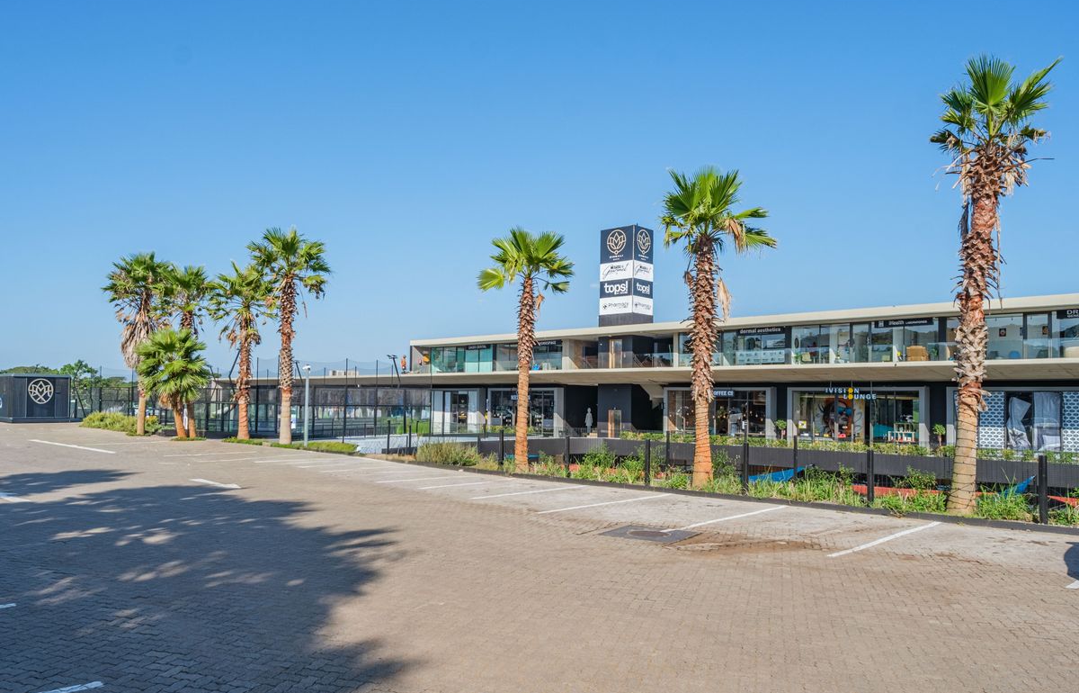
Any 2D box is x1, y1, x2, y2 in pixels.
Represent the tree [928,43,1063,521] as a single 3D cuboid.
[{"bbox_3d":[8.277,-1.197,12.957,2.360,8.306,2.289,1,-4,0],"label":"tree"}]

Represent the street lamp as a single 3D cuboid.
[{"bbox_3d":[-9.242,2.345,28.600,0.340,3.226,0.340,1,-4,0],"label":"street lamp"}]

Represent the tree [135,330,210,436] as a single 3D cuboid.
[{"bbox_3d":[-16.635,1.661,32.653,3.429,4.933,3.326,1,-4,0],"label":"tree"}]

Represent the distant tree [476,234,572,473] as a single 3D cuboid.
[{"bbox_3d":[-0.420,0.003,20.511,2.787,6.834,2.703,1,-4,0],"label":"distant tree"}]

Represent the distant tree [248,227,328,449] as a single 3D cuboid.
[{"bbox_3d":[-10.452,-0.472,29.777,3.369,8.960,3.268,1,-4,0],"label":"distant tree"}]

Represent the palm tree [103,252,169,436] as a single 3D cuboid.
[{"bbox_3d":[-20.116,-0.150,35.780,3.550,9.055,3.444,1,-4,0],"label":"palm tree"}]

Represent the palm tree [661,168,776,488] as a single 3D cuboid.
[{"bbox_3d":[3.987,-0.459,16.020,2.585,7.115,2.507,1,-4,0],"label":"palm tree"}]

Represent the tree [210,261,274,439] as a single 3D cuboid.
[{"bbox_3d":[-13.408,0.169,32.246,2.997,7.954,2.907,1,-4,0],"label":"tree"}]

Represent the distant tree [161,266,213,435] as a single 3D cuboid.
[{"bbox_3d":[-16.686,0.156,33.550,2.865,8.066,2.779,1,-4,0],"label":"distant tree"}]

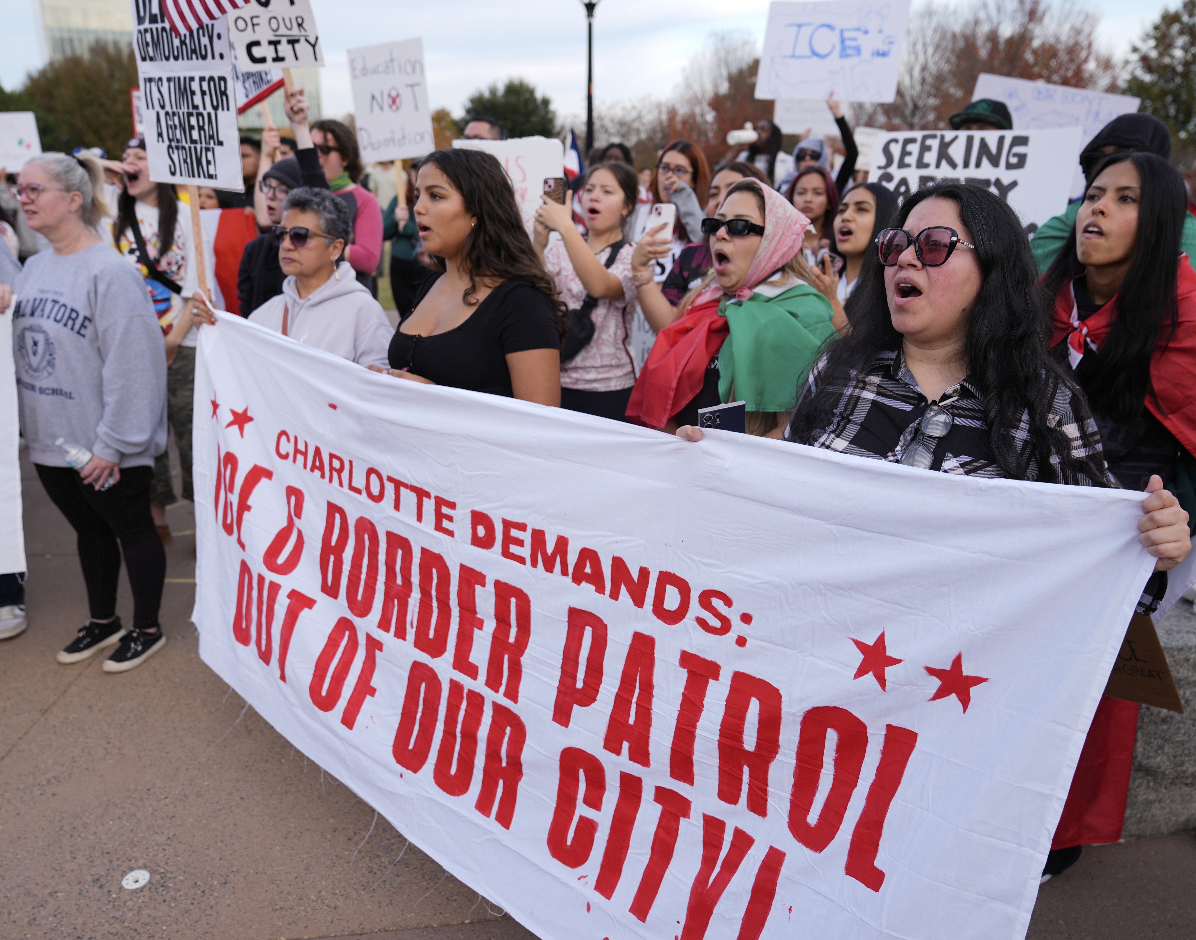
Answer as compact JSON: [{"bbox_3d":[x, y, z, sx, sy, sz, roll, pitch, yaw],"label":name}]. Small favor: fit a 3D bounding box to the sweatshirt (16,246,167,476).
[{"bbox_3d":[-1.591,-0.357,2.930,0.560,0.700,0.440,12,22,31],"label":"sweatshirt"}]

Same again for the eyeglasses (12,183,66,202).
[{"bbox_3d":[-1.774,-0.883,2.994,0.140,0.050,0.145,6,18,19],"label":"eyeglasses"}]

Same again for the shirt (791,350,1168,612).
[{"bbox_3d":[0.540,0.095,1.595,0.600,0.600,0.400,10,20,30],"label":"shirt"}]

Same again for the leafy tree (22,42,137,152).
[{"bbox_3d":[-24.857,-17.516,46.870,7.200,7.067,6.800,0,18,0],"label":"leafy tree"}]

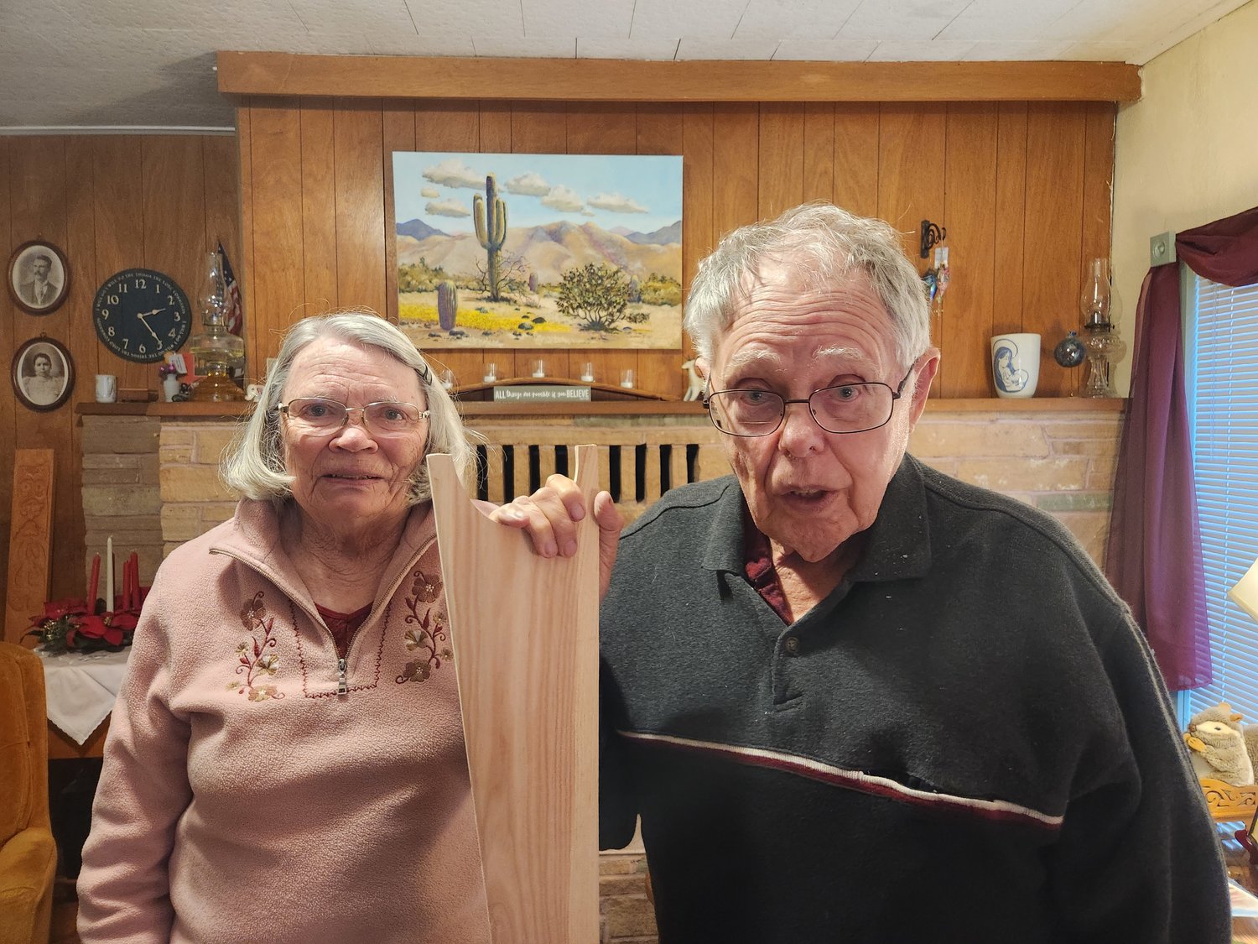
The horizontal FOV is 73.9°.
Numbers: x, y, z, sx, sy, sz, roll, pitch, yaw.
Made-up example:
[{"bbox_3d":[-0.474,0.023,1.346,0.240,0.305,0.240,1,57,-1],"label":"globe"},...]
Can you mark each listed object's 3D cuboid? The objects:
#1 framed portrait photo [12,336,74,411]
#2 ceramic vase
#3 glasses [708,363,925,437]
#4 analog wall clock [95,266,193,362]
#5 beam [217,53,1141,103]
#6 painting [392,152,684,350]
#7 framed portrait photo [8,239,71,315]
[{"bbox_3d":[-2.232,-0.372,3.187,0.224,0.283,0.025,-1,4,-3],"label":"framed portrait photo"},{"bbox_3d":[1.275,-0.348,2.760,0.165,0.212,0.160,2,4,30],"label":"ceramic vase"},{"bbox_3d":[0.141,-0.066,0.643,0.140,0.043,0.142,0,19,20],"label":"glasses"},{"bbox_3d":[-1.855,-0.597,3.191,0.355,0.357,0.033,-1,4,-3],"label":"analog wall clock"},{"bbox_3d":[0.200,-1.230,2.675,2.900,0.125,0.123,-1,4,-3],"label":"beam"},{"bbox_3d":[-0.284,-0.704,2.695,0.917,0.611,0.028,0,7,-3],"label":"painting"},{"bbox_3d":[-2.229,-0.734,3.164,0.220,0.279,0.025,-1,4,-3],"label":"framed portrait photo"}]

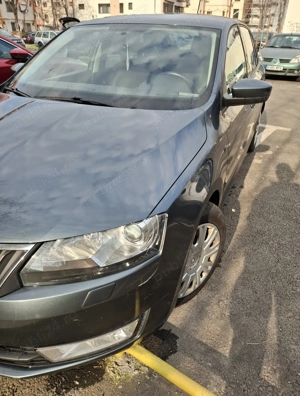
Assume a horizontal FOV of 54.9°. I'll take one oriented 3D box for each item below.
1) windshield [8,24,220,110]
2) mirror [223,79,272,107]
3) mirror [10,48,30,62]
[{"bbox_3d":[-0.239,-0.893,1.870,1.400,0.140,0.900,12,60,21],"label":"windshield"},{"bbox_3d":[0.589,-0.635,1.705,0.235,0.145,0.135,12,30,21],"label":"mirror"},{"bbox_3d":[-1.457,-1.601,3.250,0.140,0.150,0.220,-1,28,-1],"label":"mirror"}]

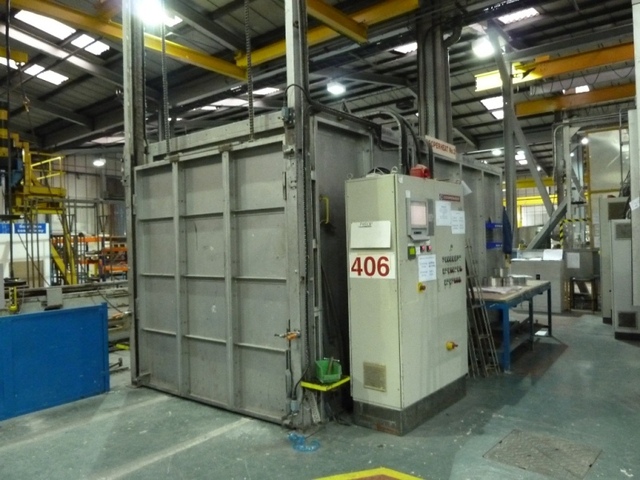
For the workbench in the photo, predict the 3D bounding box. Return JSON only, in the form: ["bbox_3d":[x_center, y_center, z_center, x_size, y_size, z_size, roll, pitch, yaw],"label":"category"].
[{"bbox_3d":[2.453,1.048,6.186,0.720,0.810,2.260,-1,0,38],"label":"workbench"}]

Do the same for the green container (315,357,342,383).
[{"bbox_3d":[0.062,1.099,3.889,0.180,0.130,0.210,-2,0,-18],"label":"green container"}]

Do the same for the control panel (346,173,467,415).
[{"bbox_3d":[0.822,0.457,4.145,0.473,1.922,1.188,-1,0,42],"label":"control panel"}]

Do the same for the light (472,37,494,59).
[{"bbox_3d":[3.808,-4.480,10.700,0.500,0.340,0.500,-1,0,42],"label":"light"}]

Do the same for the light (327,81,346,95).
[{"bbox_3d":[0.485,-4.502,13.600,0.500,0.340,0.500,-2,0,0],"label":"light"}]

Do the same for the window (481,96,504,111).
[{"bbox_3d":[7.906,-6.202,21.000,1.150,0.060,1.100,-1,-12,42],"label":"window"}]

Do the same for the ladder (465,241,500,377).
[{"bbox_3d":[1.755,0.743,5.100,0.080,1.520,0.310,-16,-10,41],"label":"ladder"}]

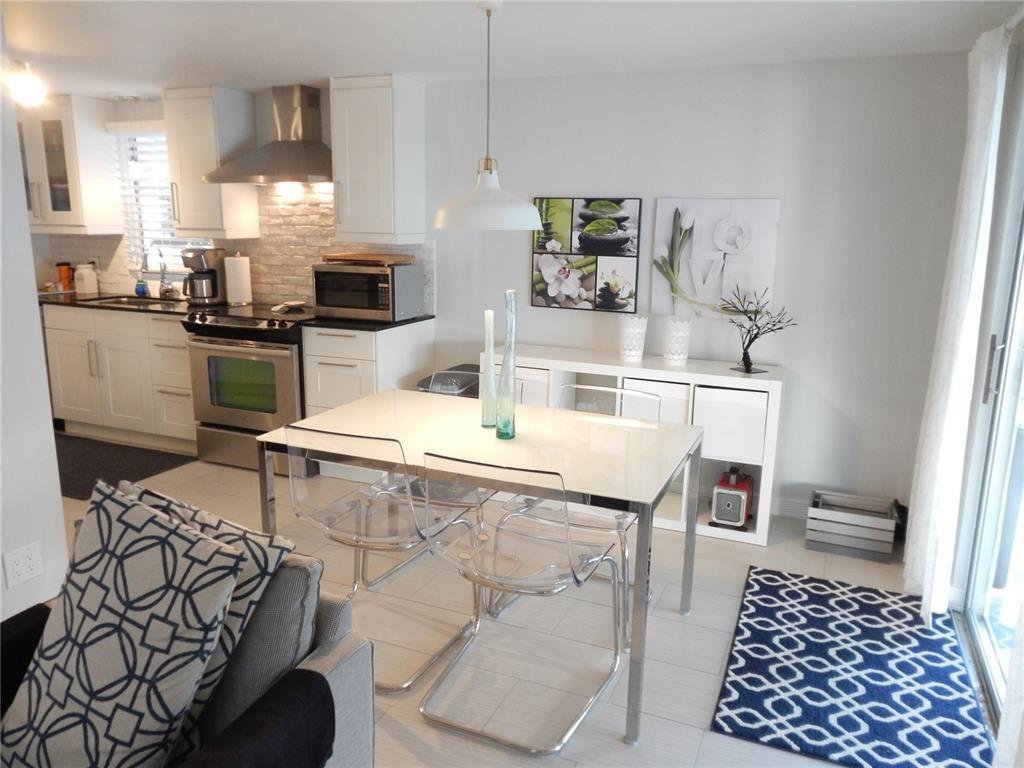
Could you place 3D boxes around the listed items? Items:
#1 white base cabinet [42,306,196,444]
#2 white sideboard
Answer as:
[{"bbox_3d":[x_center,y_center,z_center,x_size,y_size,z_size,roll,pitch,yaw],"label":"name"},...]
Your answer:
[{"bbox_3d":[-2.320,-0.085,4.869,1.256,0.854,0.629,6,13,22],"label":"white base cabinet"},{"bbox_3d":[0.585,0.266,3.827,1.487,0.789,0.390,6,13,22],"label":"white sideboard"}]

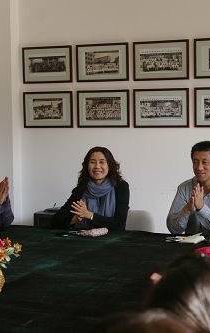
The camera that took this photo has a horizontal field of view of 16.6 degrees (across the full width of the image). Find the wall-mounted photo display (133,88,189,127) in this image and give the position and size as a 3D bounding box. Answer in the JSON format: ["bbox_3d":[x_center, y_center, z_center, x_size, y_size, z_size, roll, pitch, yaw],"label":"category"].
[{"bbox_3d":[0.527,-0.547,6.768,0.541,0.360,0.025,1,5,21],"label":"wall-mounted photo display"}]

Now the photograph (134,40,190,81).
[{"bbox_3d":[0.523,-0.990,6.733,0.541,0.360,0.025,1,5,21],"label":"photograph"}]

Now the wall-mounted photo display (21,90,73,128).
[{"bbox_3d":[-0.569,-0.562,7.205,0.543,0.359,0.025,1,5,22],"label":"wall-mounted photo display"}]

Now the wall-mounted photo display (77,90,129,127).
[{"bbox_3d":[-0.016,-0.556,6.982,0.541,0.360,0.025,1,5,21],"label":"wall-mounted photo display"}]

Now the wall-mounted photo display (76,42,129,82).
[{"bbox_3d":[-0.027,-0.998,6.946,0.543,0.359,0.025,1,5,22],"label":"wall-mounted photo display"}]

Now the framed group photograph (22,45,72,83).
[{"bbox_3d":[-0.577,-1.007,7.171,0.543,0.359,0.025,1,5,22],"label":"framed group photograph"}]

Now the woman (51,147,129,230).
[{"bbox_3d":[-0.080,0.489,4.429,0.500,1.200,0.680,0,4,13],"label":"woman"}]

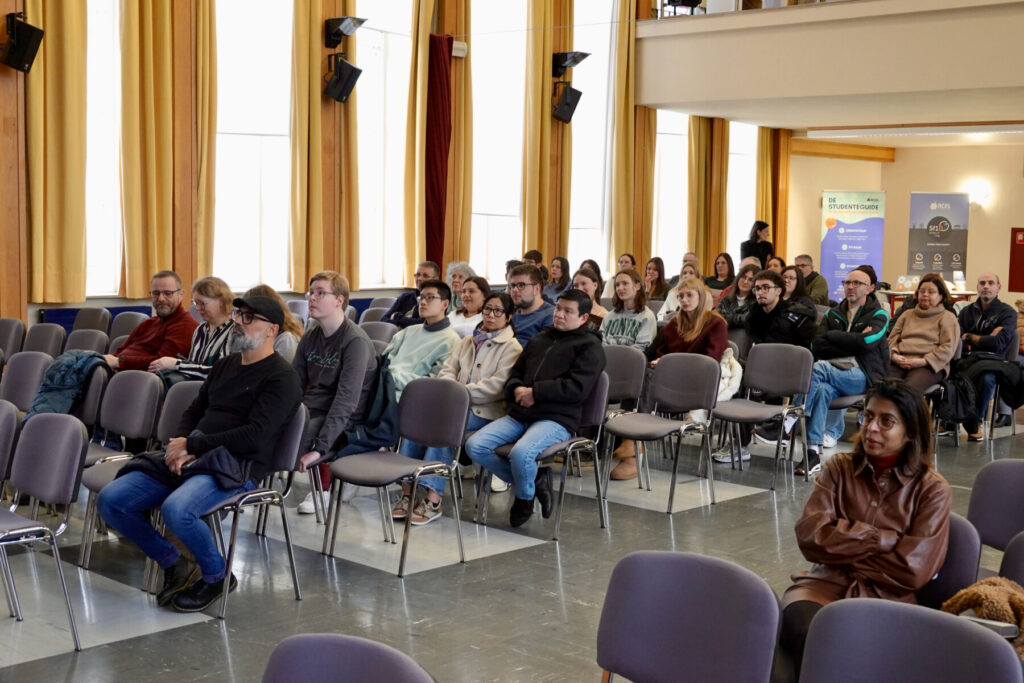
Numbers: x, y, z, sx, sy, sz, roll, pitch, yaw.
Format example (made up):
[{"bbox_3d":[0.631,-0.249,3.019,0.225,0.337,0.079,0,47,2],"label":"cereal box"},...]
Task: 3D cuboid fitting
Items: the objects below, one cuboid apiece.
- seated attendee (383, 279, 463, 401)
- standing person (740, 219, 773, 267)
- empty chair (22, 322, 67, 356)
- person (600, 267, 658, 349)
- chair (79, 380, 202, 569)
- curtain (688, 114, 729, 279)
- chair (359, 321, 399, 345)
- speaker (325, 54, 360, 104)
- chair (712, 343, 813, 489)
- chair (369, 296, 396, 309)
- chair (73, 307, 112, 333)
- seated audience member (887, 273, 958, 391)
[{"bbox_3d":[-0.681,0.267,7.588,0.520,1.210,0.830,6,7,43],"label":"seated attendee"},{"bbox_3d":[2.792,-0.605,15.670,0.420,1.580,0.290,-1,6,-18],"label":"standing person"},{"bbox_3d":[-3.215,0.310,8.754,0.520,0.825,0.570,6,7,43],"label":"empty chair"},{"bbox_3d":[0.608,0.152,8.932,0.500,1.240,0.800,5,6,37],"label":"person"},{"bbox_3d":[-1.589,0.598,5.939,0.520,0.825,0.570,6,7,43],"label":"chair"},{"bbox_3d":[2.368,-1.714,16.422,0.180,1.950,0.720,6,7,44],"label":"curtain"},{"bbox_3d":[-1.109,0.287,9.437,0.525,0.820,0.540,6,7,44],"label":"chair"},{"bbox_3d":[-1.554,-2.403,12.596,0.200,0.350,0.200,-5,36,-46],"label":"speaker"},{"bbox_3d":[1.475,0.434,8.255,0.520,0.825,0.570,6,7,43],"label":"chair"},{"bbox_3d":[-1.300,0.029,12.140,0.520,0.825,0.570,6,7,43],"label":"chair"},{"bbox_3d":[-3.393,0.165,10.299,0.520,0.825,0.570,6,7,43],"label":"chair"},{"bbox_3d":[2.794,0.135,9.576,0.550,1.220,0.780,6,7,43],"label":"seated audience member"}]

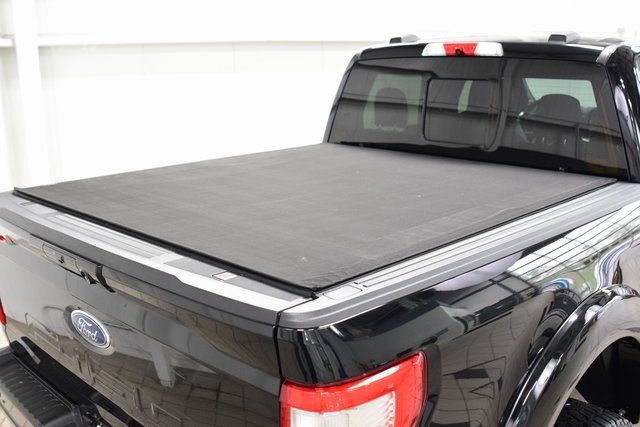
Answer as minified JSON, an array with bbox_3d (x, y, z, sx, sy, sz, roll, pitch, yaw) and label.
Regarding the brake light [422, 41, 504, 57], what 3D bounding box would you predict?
[{"bbox_3d":[0.663,-0.761,2.968,0.430,0.066,0.055,13,19,42],"label":"brake light"}]

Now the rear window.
[{"bbox_3d":[0.657,-0.499,3.026,1.610,0.485,0.085,13,10,42],"label":"rear window"}]

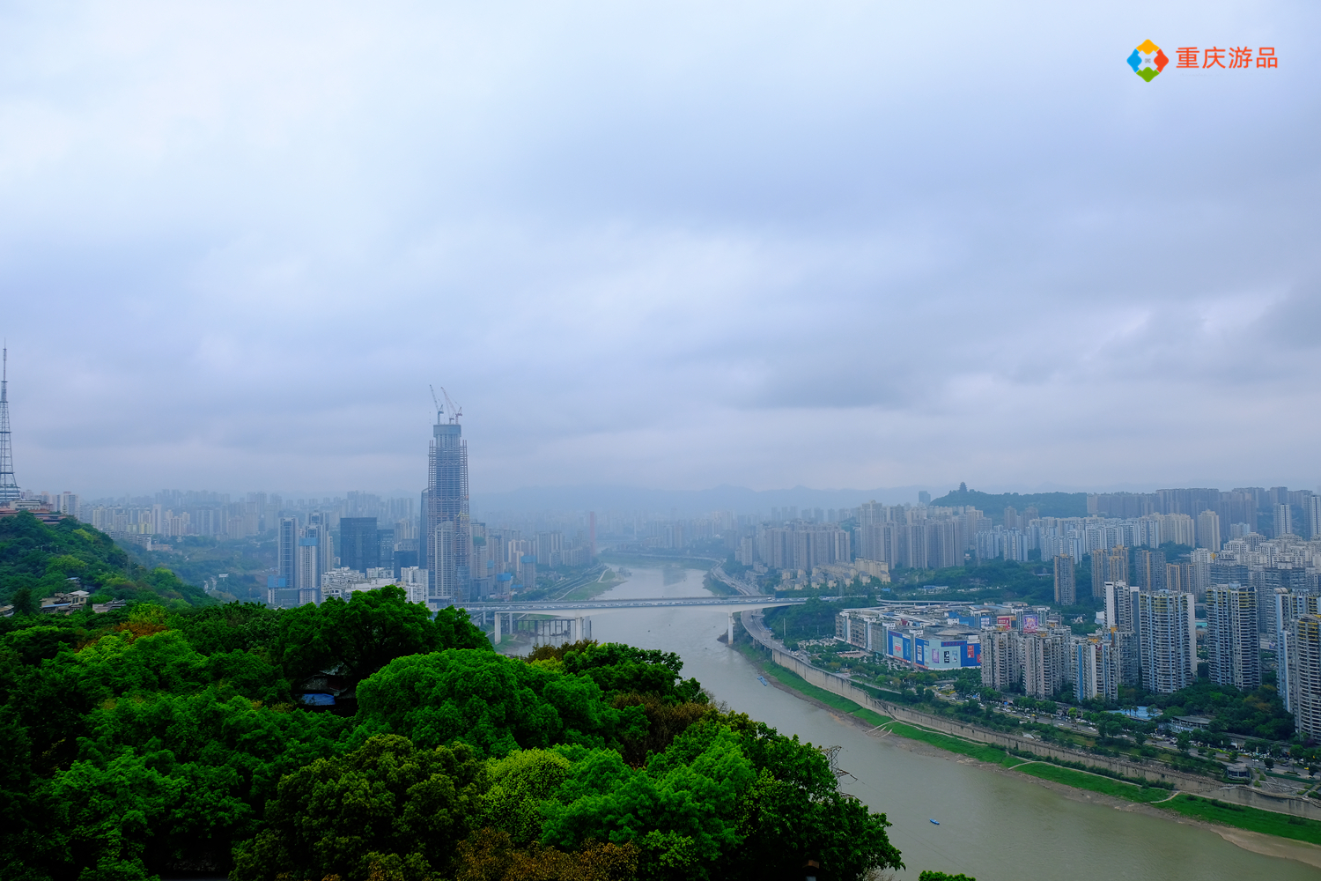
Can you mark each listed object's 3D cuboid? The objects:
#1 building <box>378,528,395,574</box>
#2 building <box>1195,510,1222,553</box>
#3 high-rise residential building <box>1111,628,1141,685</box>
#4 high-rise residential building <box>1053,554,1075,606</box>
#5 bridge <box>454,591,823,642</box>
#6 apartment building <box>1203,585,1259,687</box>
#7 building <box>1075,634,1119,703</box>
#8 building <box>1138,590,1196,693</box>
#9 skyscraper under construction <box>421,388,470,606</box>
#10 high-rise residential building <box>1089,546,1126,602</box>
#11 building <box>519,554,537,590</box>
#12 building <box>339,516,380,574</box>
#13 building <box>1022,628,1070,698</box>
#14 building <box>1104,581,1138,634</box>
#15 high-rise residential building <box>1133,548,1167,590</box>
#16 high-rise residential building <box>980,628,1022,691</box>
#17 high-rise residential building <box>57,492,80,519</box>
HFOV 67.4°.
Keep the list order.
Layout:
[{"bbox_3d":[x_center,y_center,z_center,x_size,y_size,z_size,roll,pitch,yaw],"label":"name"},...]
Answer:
[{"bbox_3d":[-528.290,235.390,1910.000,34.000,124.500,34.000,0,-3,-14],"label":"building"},{"bbox_3d":[1134.020,191.220,2050.000,28.000,90.500,31.000,1,-4,-30],"label":"building"},{"bbox_3d":[462.460,217.630,992.000,26.000,60.100,26.000,1,-4,-28],"label":"high-rise residential building"},{"bbox_3d":[648.490,224.540,1590.000,29.000,82.000,25.000,-2,-4,12],"label":"high-rise residential building"},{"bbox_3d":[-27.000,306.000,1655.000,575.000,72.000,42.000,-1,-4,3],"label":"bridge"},{"bbox_3d":[538.380,185.530,932.000,43.000,99.000,30.000,-2,-4,22],"label":"apartment building"},{"bbox_3d":[409.250,215.640,932.000,36.000,63.000,27.000,-2,-4,16],"label":"building"},{"bbox_3d":[481.310,191.040,940.000,46.000,96.000,27.000,-2,-4,25],"label":"building"},{"bbox_3d":[-421.000,112.000,1965.000,78.000,415.000,72.000,0,-4,-12],"label":"skyscraper under construction"},{"bbox_3d":[763.220,228.970,1690.000,58.000,95.000,36.000,-2,-4,15],"label":"high-rise residential building"},{"bbox_3d":[-301.360,303.850,2260.000,28.000,83.500,26.000,1,-4,-30],"label":"building"},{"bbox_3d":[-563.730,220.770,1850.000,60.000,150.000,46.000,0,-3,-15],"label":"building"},{"bbox_3d":[379.380,220.510,975.000,33.000,67.000,34.000,2,-5,-42],"label":"building"},{"bbox_3d":[492.680,198.480,1058.000,29.000,93.000,25.000,-2,-4,14],"label":"building"},{"bbox_3d":[798.330,219.650,1615.000,28.000,81.200,33.000,0,-3,-21],"label":"high-rise residential building"},{"bbox_3d":[348.070,225.100,1014.000,28.000,64.500,28.000,1,-4,-28],"label":"high-rise residential building"},{"bbox_3d":[-1463.770,174.910,2450.000,42.000,88.000,28.000,1,-4,-27],"label":"high-rise residential building"}]

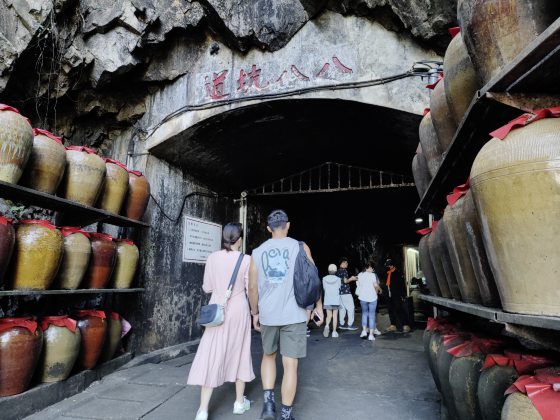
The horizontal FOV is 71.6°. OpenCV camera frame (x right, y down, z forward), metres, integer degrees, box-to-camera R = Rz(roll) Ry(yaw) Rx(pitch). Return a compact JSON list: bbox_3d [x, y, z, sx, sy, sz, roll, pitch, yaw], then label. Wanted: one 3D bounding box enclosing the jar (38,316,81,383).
[{"bbox_3d":[-2.101,1.312,3.692,0.375,0.570,0.375,0,-11,0],"label":"jar"}]

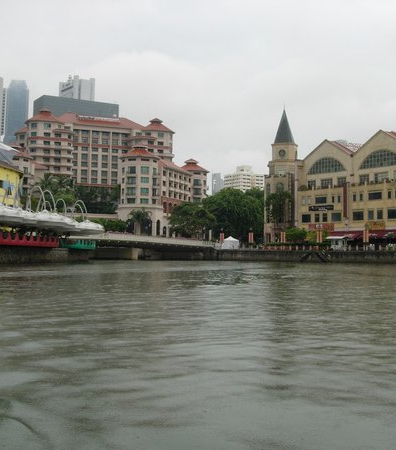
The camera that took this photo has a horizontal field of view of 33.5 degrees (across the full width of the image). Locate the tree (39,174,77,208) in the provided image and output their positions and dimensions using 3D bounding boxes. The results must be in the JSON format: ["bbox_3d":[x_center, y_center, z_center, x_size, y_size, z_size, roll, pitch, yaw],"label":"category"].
[{"bbox_3d":[-47.478,-8.414,222.589,12.500,17.000,11.000,1,-3,-11],"label":"tree"}]

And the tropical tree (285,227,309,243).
[{"bbox_3d":[22.884,2.960,153.035,5.200,4.900,4.800,0,-3,15],"label":"tropical tree"}]

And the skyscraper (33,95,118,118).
[{"bbox_3d":[-118.489,-47.140,642.747,76.000,146.000,30.000,2,-3,-31],"label":"skyscraper"}]

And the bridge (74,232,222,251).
[{"bbox_3d":[-12.242,3.741,148.978,38.000,3.400,8.000,2,-3,-25],"label":"bridge"}]

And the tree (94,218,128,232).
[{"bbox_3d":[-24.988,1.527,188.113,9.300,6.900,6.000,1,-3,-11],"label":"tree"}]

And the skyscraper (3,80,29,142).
[{"bbox_3d":[-291.531,-91.848,1055.119,38.000,269.000,38.000,1,-3,-16],"label":"skyscraper"}]

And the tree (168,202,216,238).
[{"bbox_3d":[-1.847,0.088,187.189,14.000,13.200,13.000,1,-3,0],"label":"tree"}]

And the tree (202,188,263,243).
[{"bbox_3d":[9.861,-1.636,188.274,18.000,17.000,16.000,1,-3,0],"label":"tree"}]

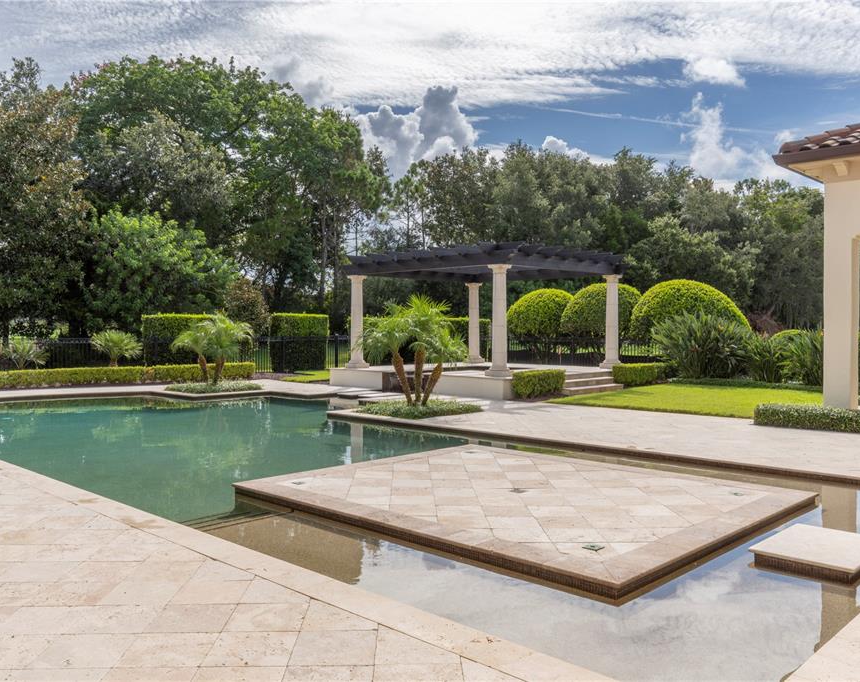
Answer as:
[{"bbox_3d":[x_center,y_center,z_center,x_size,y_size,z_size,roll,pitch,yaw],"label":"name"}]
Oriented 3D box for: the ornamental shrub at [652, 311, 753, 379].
[{"bbox_3d":[7.720,0.171,21.006,2.300,2.070,2.550,1,1,45],"label":"ornamental shrub"}]

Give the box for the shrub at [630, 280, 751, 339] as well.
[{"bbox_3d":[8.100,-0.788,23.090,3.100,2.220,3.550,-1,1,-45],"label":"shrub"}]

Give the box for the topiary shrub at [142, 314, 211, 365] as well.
[{"bbox_3d":[-8.510,0.159,24.806,0.750,2.050,2.500,1,1,45],"label":"topiary shrub"}]

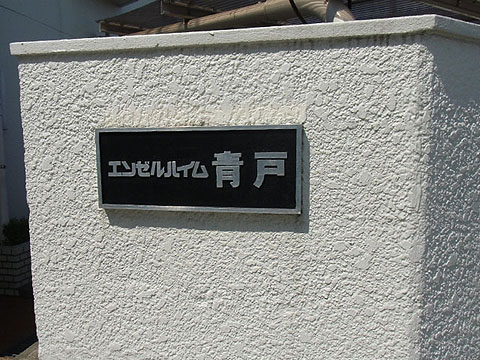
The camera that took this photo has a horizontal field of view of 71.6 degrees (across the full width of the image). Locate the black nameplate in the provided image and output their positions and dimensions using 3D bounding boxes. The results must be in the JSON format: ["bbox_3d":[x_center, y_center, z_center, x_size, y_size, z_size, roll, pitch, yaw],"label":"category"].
[{"bbox_3d":[-0.123,-0.030,0.926,0.580,0.229,0.030,1,5,10],"label":"black nameplate"}]

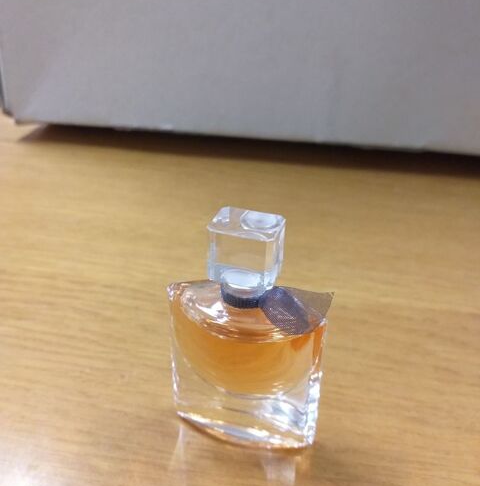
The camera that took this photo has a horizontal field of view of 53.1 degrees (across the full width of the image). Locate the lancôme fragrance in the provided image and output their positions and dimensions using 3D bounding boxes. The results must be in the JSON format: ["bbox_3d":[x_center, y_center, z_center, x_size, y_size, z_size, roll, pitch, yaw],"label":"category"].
[{"bbox_3d":[0.001,0.021,0.107,0.036,0.055,0.015,9,27,16],"label":"lancôme fragrance"}]

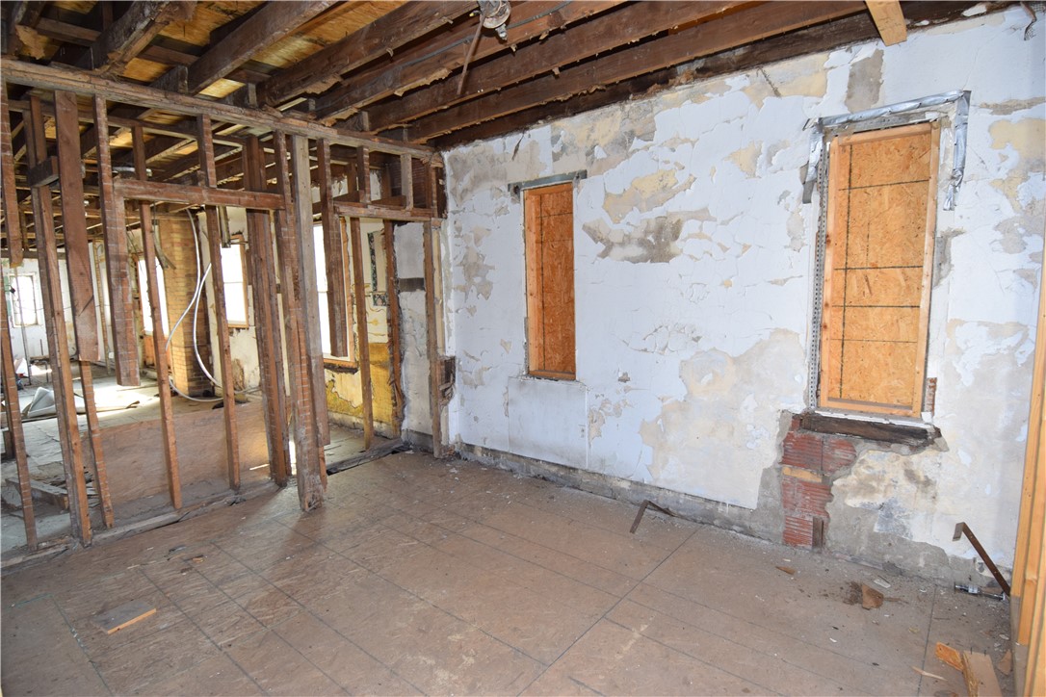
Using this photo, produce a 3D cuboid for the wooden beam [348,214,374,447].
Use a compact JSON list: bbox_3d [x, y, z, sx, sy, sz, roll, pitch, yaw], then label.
[{"bbox_3d":[-1.507,-0.115,4.921,0.100,2.215,0.053,4,8,39],"label":"wooden beam"}]

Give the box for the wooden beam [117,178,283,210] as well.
[{"bbox_3d":[-1.998,-0.959,3.312,0.100,0.100,0.942,4,10,39],"label":"wooden beam"}]

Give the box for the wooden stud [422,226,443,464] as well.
[{"bbox_3d":[-0.867,-0.064,4.984,0.090,2.260,0.055,3,8,39],"label":"wooden stud"}]

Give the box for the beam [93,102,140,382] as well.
[{"bbox_3d":[-2.378,-0.601,3.067,0.100,1.650,0.085,3,7,39],"label":"beam"}]

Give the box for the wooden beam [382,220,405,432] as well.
[{"bbox_3d":[-1.288,-0.162,5.185,0.100,2.170,0.055,4,8,39],"label":"wooden beam"}]

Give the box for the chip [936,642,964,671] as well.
[{"bbox_3d":[1.805,1.301,2.213,0.092,0.016,0.145,5,9,42],"label":"chip"}]

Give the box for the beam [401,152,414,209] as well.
[{"bbox_3d":[-0.991,-1.423,4.510,0.105,0.455,0.050,4,8,39],"label":"beam"}]

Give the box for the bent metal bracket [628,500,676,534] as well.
[{"bbox_3d":[0.873,1.085,3.498,0.410,0.190,0.050,-6,8,-34],"label":"bent metal bracket"}]

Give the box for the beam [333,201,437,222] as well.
[{"bbox_3d":[-1.143,-1.120,4.306,0.100,0.105,0.960,5,12,40],"label":"beam"}]

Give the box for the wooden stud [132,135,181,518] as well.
[{"bbox_3d":[-2.611,-0.165,3.730,0.095,2.740,0.048,3,8,39],"label":"wooden stud"}]

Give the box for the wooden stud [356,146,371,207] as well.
[{"bbox_3d":[-1.266,-1.364,4.172,0.098,0.455,0.054,4,8,39],"label":"wooden stud"}]

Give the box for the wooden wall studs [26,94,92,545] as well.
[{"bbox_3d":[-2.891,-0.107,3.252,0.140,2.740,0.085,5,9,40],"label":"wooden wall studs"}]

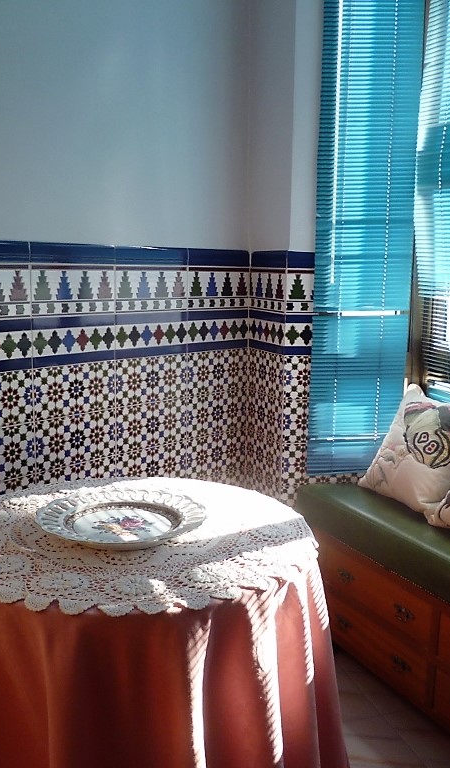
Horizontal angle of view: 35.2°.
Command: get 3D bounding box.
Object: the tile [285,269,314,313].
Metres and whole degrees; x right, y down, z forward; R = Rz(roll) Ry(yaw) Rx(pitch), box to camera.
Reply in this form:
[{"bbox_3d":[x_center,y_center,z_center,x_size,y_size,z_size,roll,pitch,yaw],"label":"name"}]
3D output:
[{"bbox_3d":[0.243,-0.295,2.289,0.100,0.145,0.012,1,9,2],"label":"tile"}]

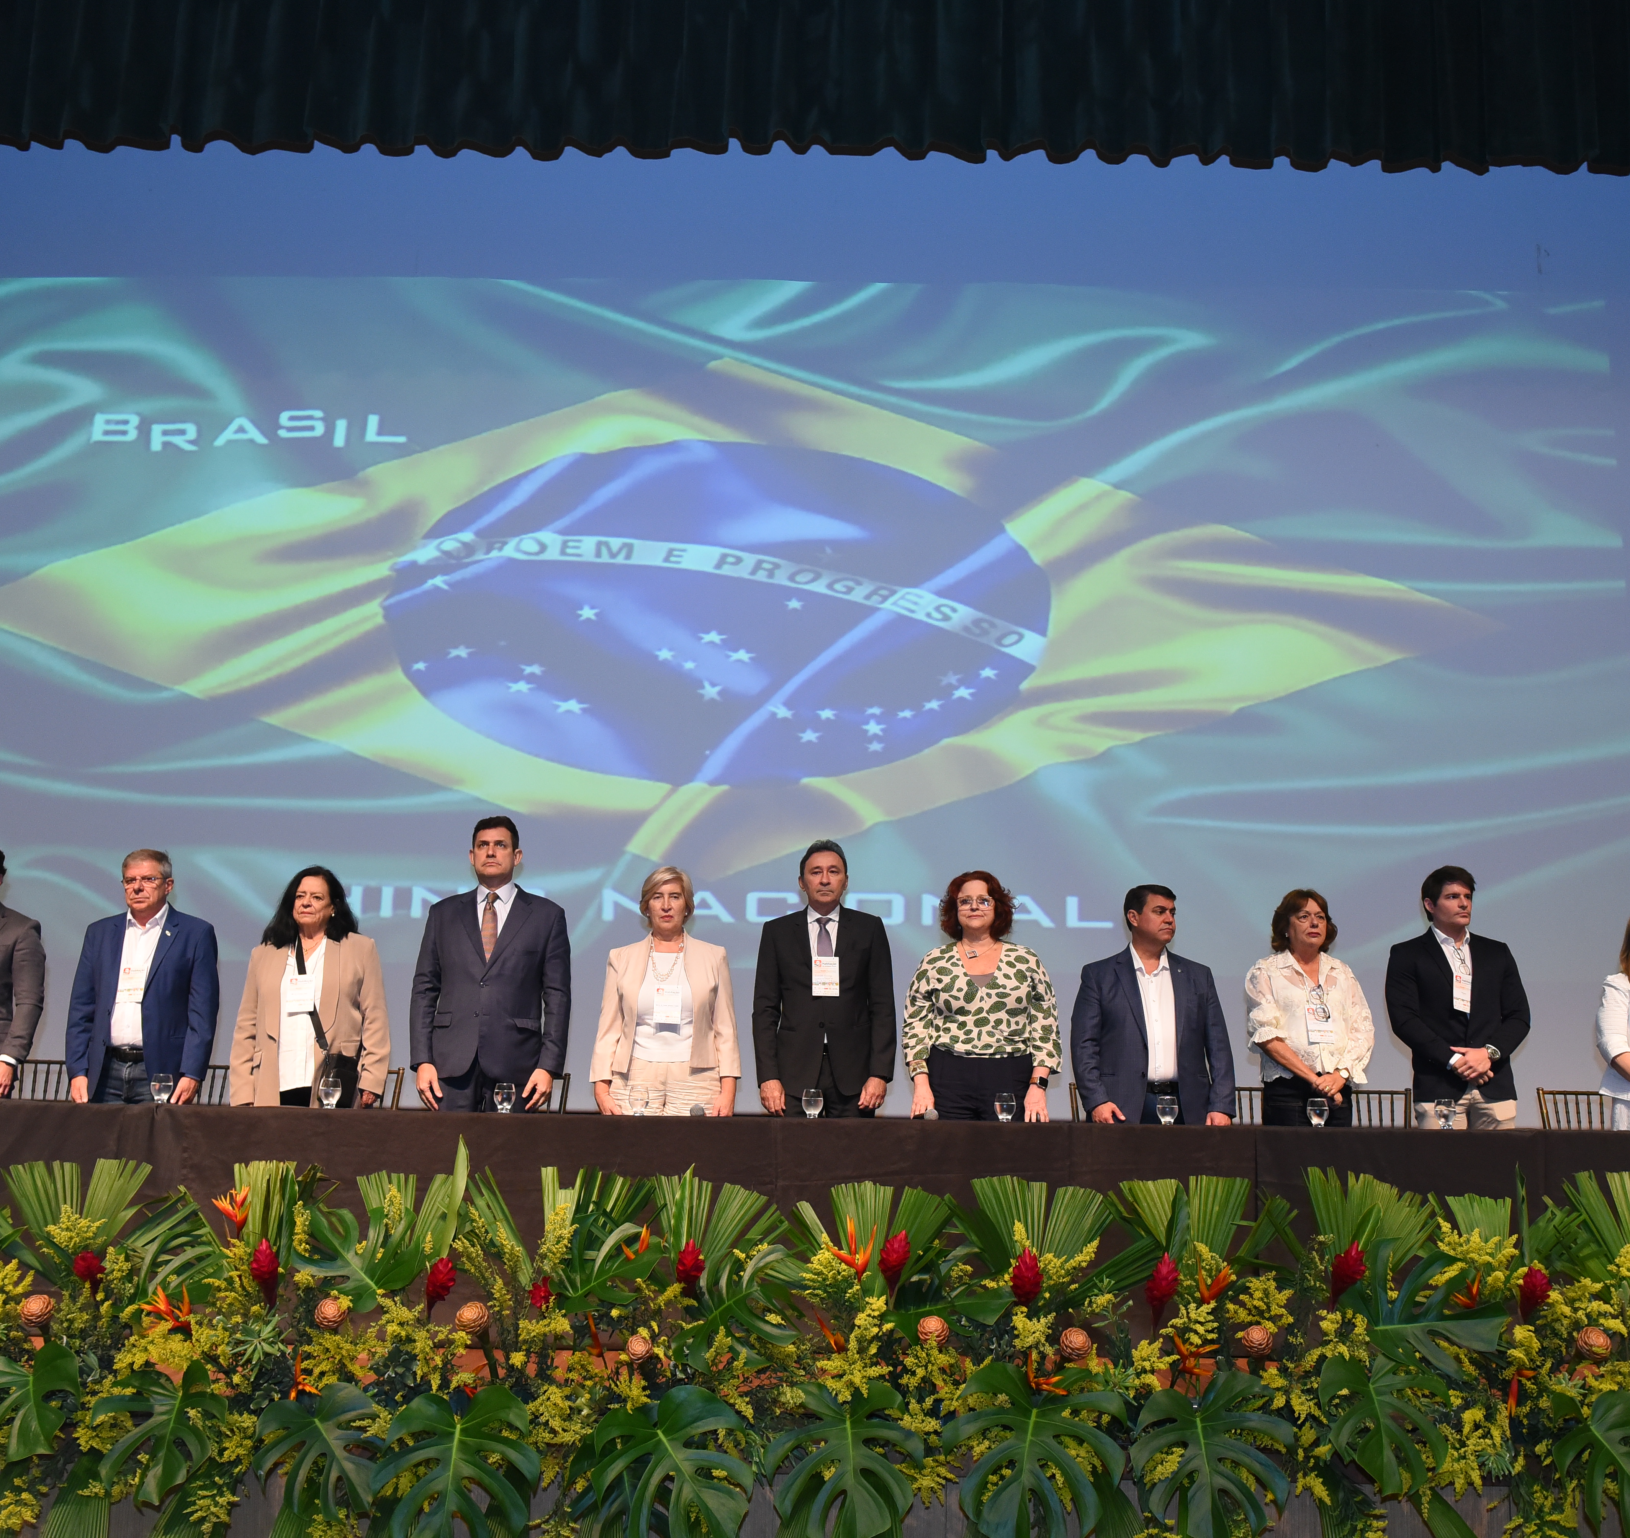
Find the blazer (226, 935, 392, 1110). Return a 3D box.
[{"bbox_3d":[-1.808,0.908,6.643,0.562,0.637,0.300,1,-11,3],"label":"blazer"}]

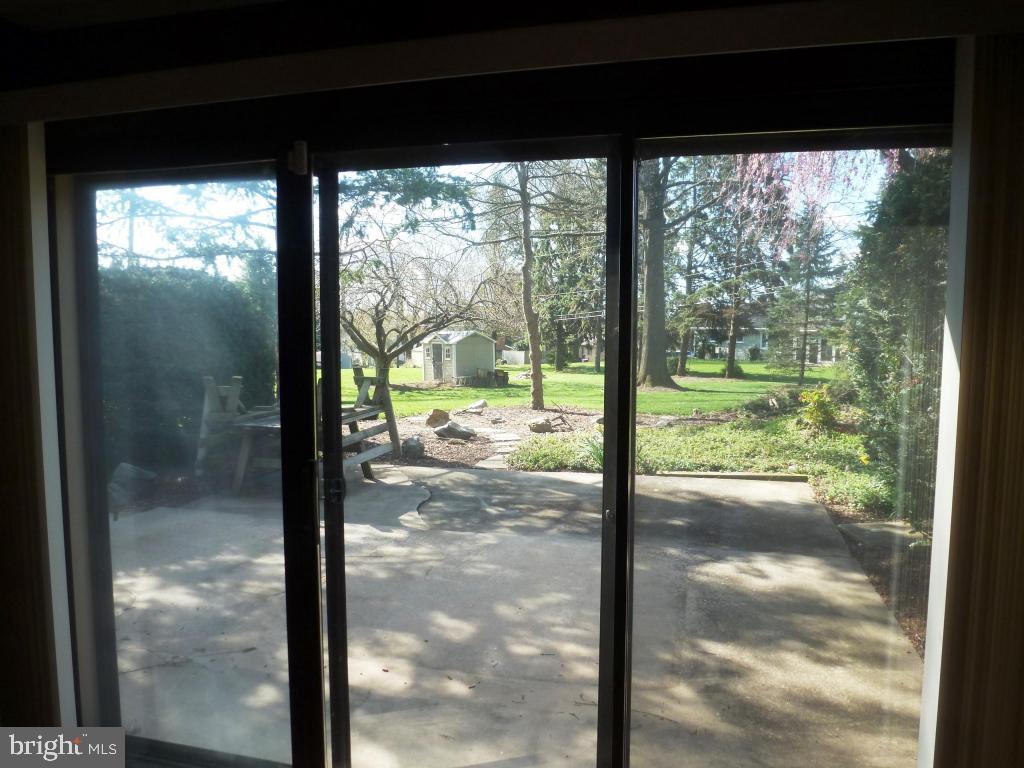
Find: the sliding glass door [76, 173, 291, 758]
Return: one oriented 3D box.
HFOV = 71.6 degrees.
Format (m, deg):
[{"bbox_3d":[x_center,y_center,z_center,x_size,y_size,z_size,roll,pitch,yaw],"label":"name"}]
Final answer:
[{"bbox_3d":[-1.017,0.305,2.279,0.810,1.960,0.060,1,5,14],"label":"sliding glass door"}]

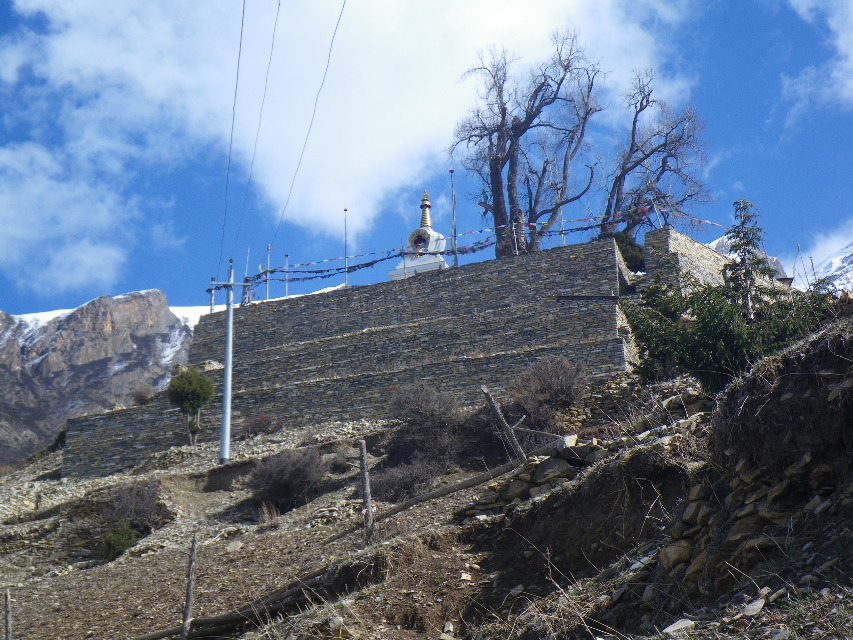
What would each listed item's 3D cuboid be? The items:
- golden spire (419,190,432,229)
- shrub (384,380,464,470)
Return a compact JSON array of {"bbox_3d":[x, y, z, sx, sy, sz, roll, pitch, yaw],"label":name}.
[{"bbox_3d":[-0.039,-4.339,60.000,0.520,1.550,0.520,0,-13,0],"label":"golden spire"},{"bbox_3d":[-0.091,3.211,46.500,2.350,2.500,2.250,0,-13,0],"label":"shrub"}]

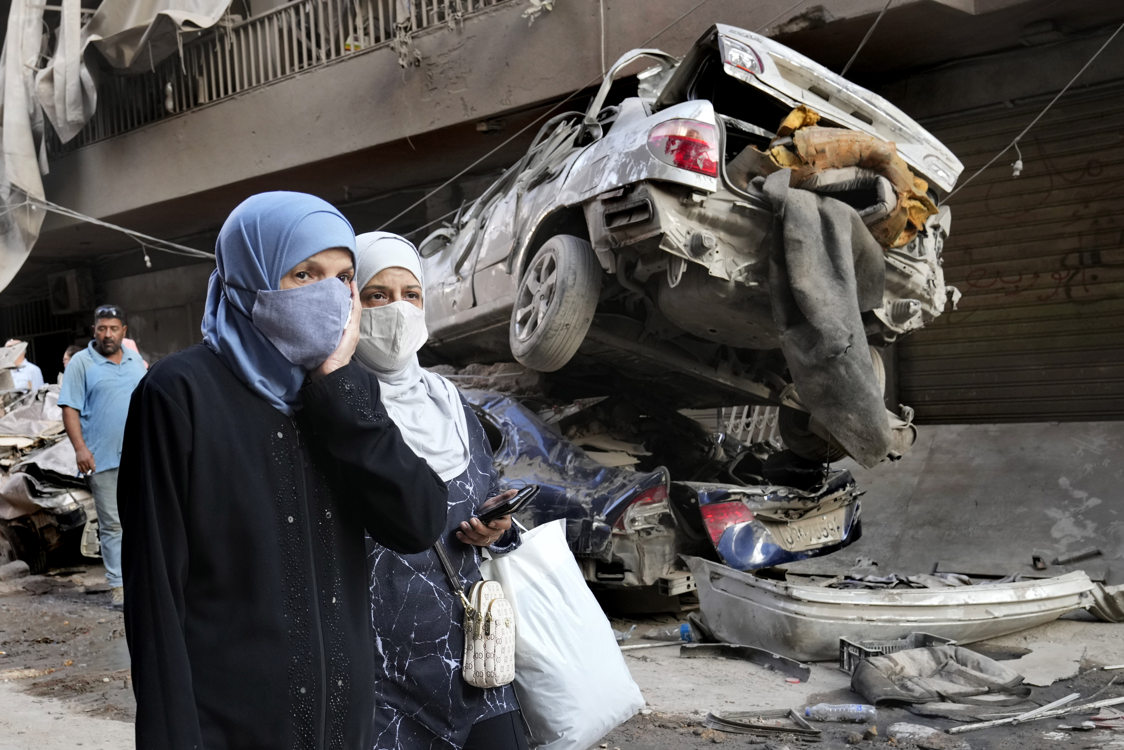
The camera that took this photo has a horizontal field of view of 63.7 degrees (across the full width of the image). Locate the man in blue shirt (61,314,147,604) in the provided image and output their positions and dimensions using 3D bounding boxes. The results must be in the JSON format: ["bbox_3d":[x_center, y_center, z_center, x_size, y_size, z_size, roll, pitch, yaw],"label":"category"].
[{"bbox_3d":[-2.630,0.466,5.220,0.540,1.730,0.350,-4,1,-37],"label":"man in blue shirt"}]

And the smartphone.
[{"bbox_3d":[-0.088,0.207,1.450,0.077,0.014,0.155,-30,-2,7],"label":"smartphone"}]

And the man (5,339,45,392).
[{"bbox_3d":[-4.773,0.552,8.014,0.520,1.730,0.340,-4,1,9],"label":"man"}]

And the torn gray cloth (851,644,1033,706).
[{"bbox_3d":[1.394,1.105,3.330,0.580,0.150,0.380,-4,1,6],"label":"torn gray cloth"}]

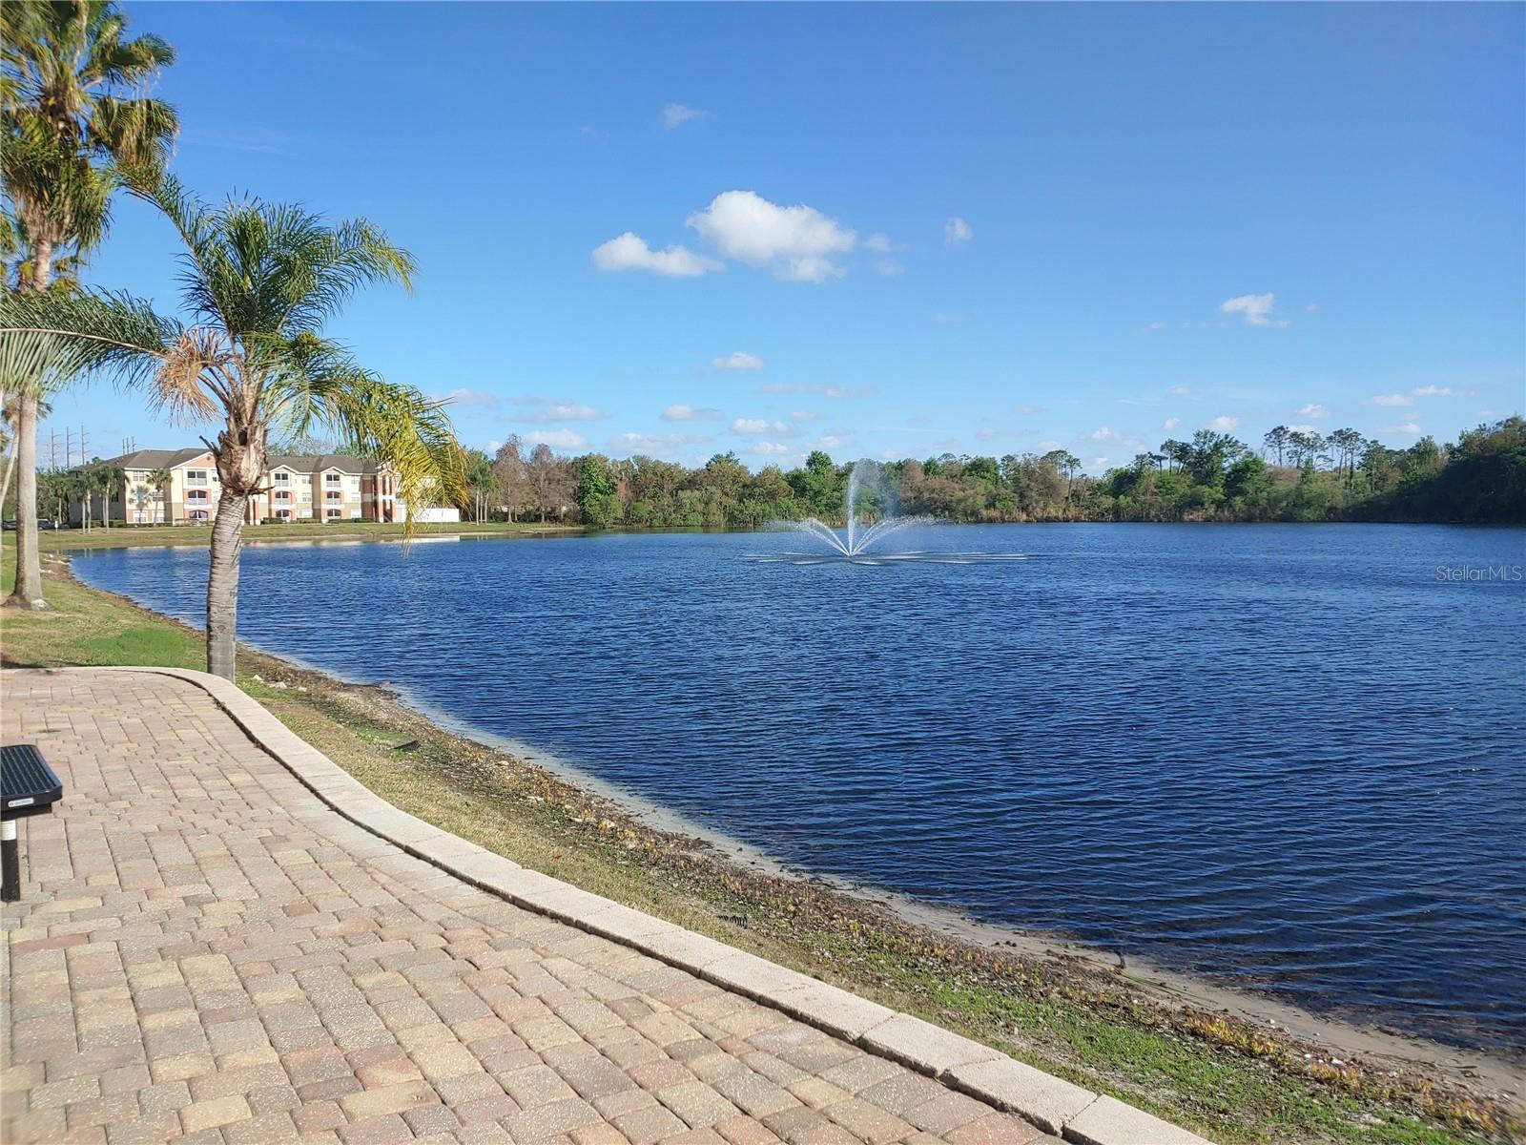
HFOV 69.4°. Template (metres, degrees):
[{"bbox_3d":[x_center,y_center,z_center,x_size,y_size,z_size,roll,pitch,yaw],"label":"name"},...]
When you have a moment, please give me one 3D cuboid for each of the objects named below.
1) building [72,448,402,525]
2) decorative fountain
[{"bbox_3d":[-84.881,-14.133,183.291,17.500,11.800,49.000,2,4,32],"label":"building"},{"bbox_3d":[7.229,-3.745,63.835,16.300,5.800,15.300,0,3,0],"label":"decorative fountain"}]

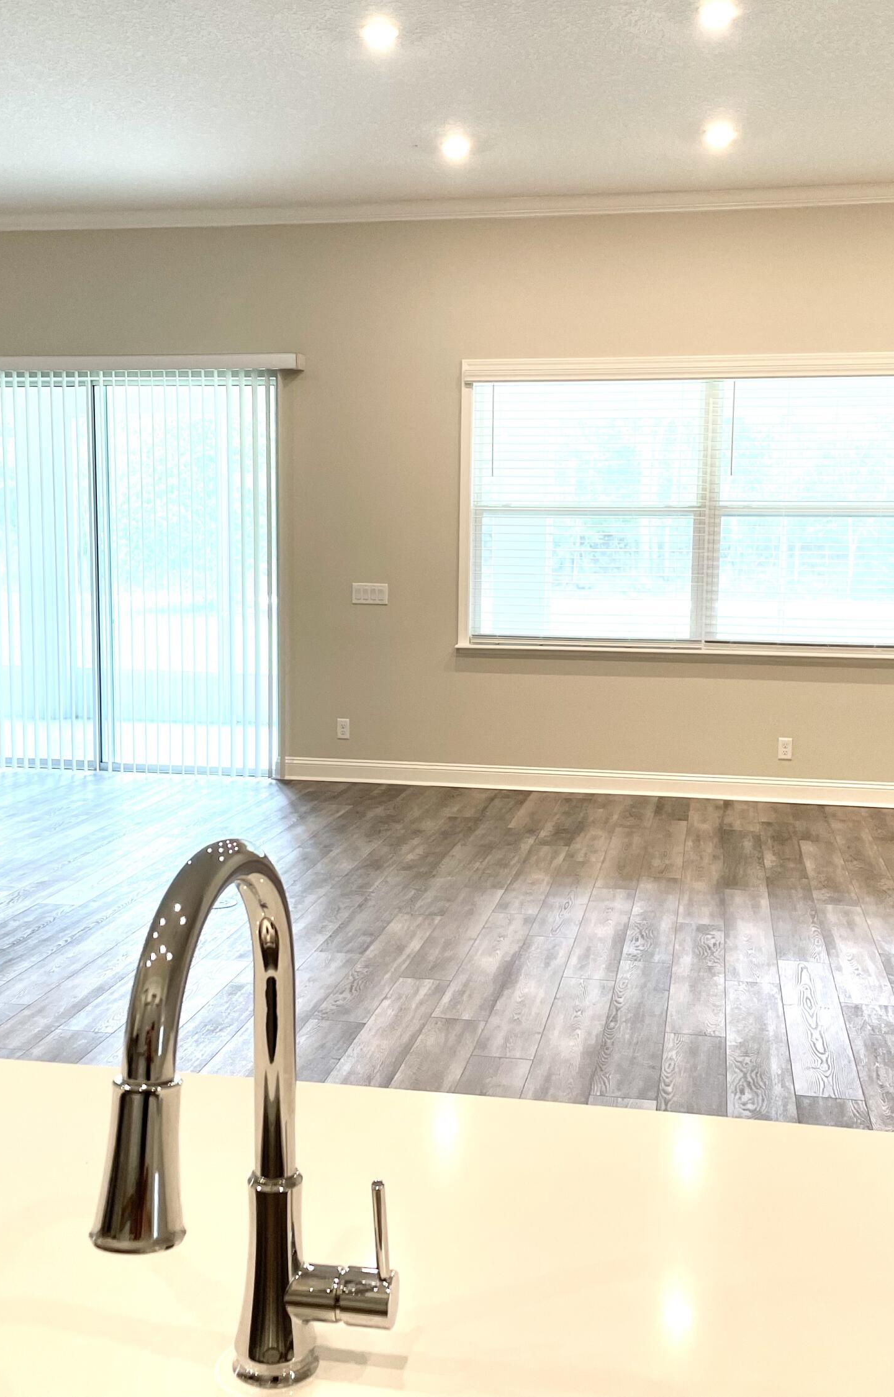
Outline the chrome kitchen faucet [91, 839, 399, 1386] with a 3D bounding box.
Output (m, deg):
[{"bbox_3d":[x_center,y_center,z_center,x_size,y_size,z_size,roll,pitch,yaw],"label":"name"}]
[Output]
[{"bbox_3d":[-0.111,0.274,0.819,0.114,0.383,0.256,2,7,15],"label":"chrome kitchen faucet"}]

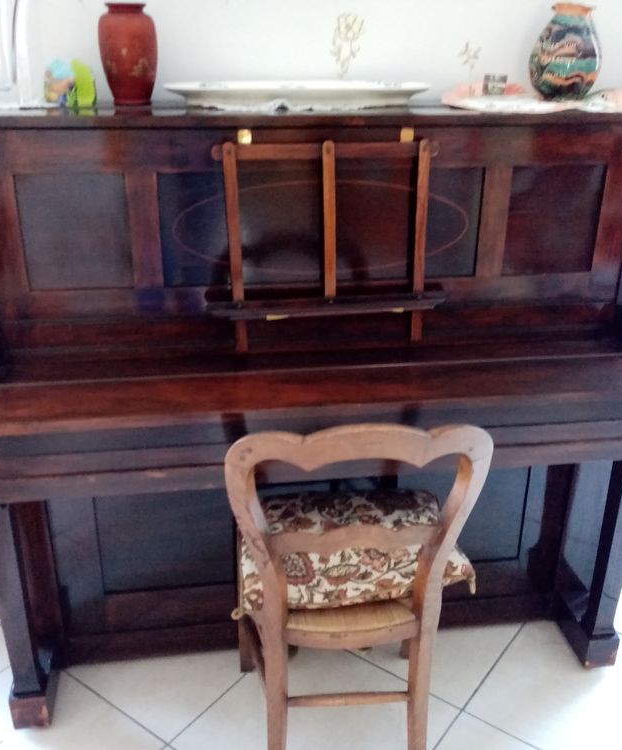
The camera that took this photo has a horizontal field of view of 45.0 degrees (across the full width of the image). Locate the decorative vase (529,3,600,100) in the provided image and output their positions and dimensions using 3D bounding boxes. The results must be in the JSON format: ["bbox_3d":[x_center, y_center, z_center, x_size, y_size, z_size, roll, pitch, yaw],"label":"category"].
[{"bbox_3d":[0.552,-0.692,1.625,0.143,0.200,0.143,-3,23,-7],"label":"decorative vase"}]

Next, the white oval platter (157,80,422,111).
[{"bbox_3d":[-0.023,-0.562,1.516,0.536,0.047,0.350,-3,23,-7],"label":"white oval platter"}]

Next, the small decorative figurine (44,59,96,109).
[{"bbox_3d":[-0.481,-0.575,1.480,0.099,0.093,0.060,-3,23,-7],"label":"small decorative figurine"}]

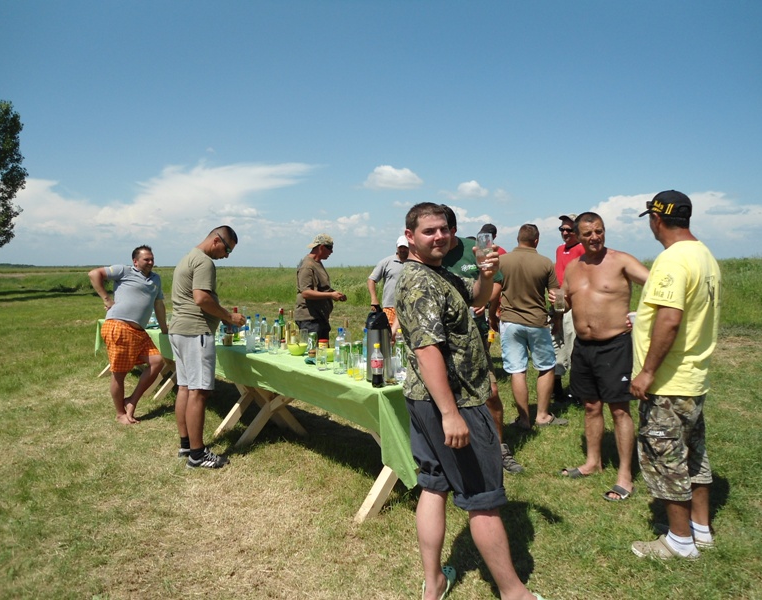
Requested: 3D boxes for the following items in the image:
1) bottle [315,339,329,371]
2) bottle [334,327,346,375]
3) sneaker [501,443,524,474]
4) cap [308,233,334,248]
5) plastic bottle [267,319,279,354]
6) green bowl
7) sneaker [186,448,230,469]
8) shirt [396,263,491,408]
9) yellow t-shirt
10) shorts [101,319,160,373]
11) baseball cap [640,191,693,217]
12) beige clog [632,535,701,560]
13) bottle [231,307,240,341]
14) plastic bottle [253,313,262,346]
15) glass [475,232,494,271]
[{"bbox_3d":[-0.361,0.325,3.700,0.080,0.195,0.080,0,3,0],"label":"bottle"},{"bbox_3d":[-0.274,0.326,3.995,0.068,0.250,0.068,0,3,0],"label":"bottle"},{"bbox_3d":[0.904,1.092,4.194,0.110,0.130,0.290,-2,4,-27],"label":"sneaker"},{"bbox_3d":[-0.564,-0.554,5.600,0.250,0.145,0.180,0,3,0],"label":"cap"},{"bbox_3d":[-0.802,0.256,4.553,0.072,0.240,0.072,0,3,0],"label":"plastic bottle"},{"bbox_3d":[-0.622,0.367,4.478,0.145,0.078,0.145,0,3,0],"label":"green bowl"},{"bbox_3d":[-1.228,1.125,4.252,0.305,0.115,0.112,-1,3,-20],"label":"sneaker"},{"bbox_3d":[0.248,0.127,2.420,0.360,0.580,0.460,1,3,21],"label":"shirt"},{"bbox_3d":[1.446,0.086,2.940,0.370,0.750,0.500,3,4,41],"label":"yellow t-shirt"},{"bbox_3d":[-2.299,0.416,5.493,0.380,0.460,0.400,2,4,32],"label":"shorts"},{"bbox_3d":[1.389,-0.463,2.928,0.185,0.140,0.265,-3,4,-43],"label":"baseball cap"},{"bbox_3d":[1.370,1.171,2.891,0.305,0.110,0.115,0,3,7],"label":"beige clog"},{"bbox_3d":[-1.248,0.196,5.144,0.075,0.295,0.075,0,3,0],"label":"bottle"},{"bbox_3d":[-1.061,0.250,5.173,0.068,0.245,0.068,0,3,0],"label":"plastic bottle"},{"bbox_3d":[0.431,-0.206,2.492,0.066,0.142,0.066,0,3,0],"label":"glass"}]

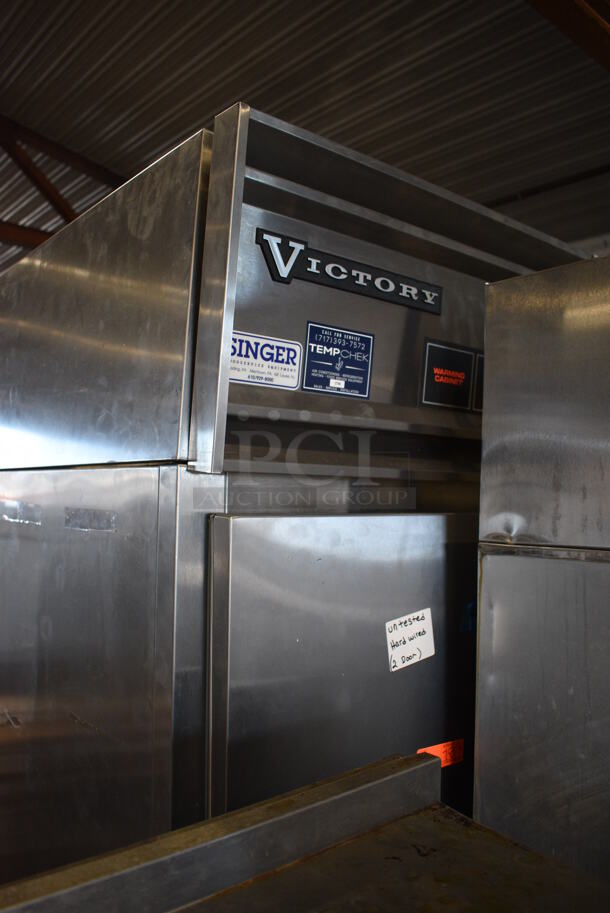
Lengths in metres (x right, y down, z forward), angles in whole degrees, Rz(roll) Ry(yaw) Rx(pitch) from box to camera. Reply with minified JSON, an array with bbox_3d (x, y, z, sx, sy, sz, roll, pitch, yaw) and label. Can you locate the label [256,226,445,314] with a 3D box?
[{"bbox_3d":[0.065,-0.205,0.791,0.294,0.050,0.008,3,3,-39],"label":"label"}]

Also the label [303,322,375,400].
[{"bbox_3d":[0.041,-0.108,0.786,0.103,0.077,0.002,3,3,-39],"label":"label"}]

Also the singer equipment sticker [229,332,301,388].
[{"bbox_3d":[-0.044,-0.100,0.719,0.104,0.052,0.002,3,3,-39],"label":"singer equipment sticker"}]

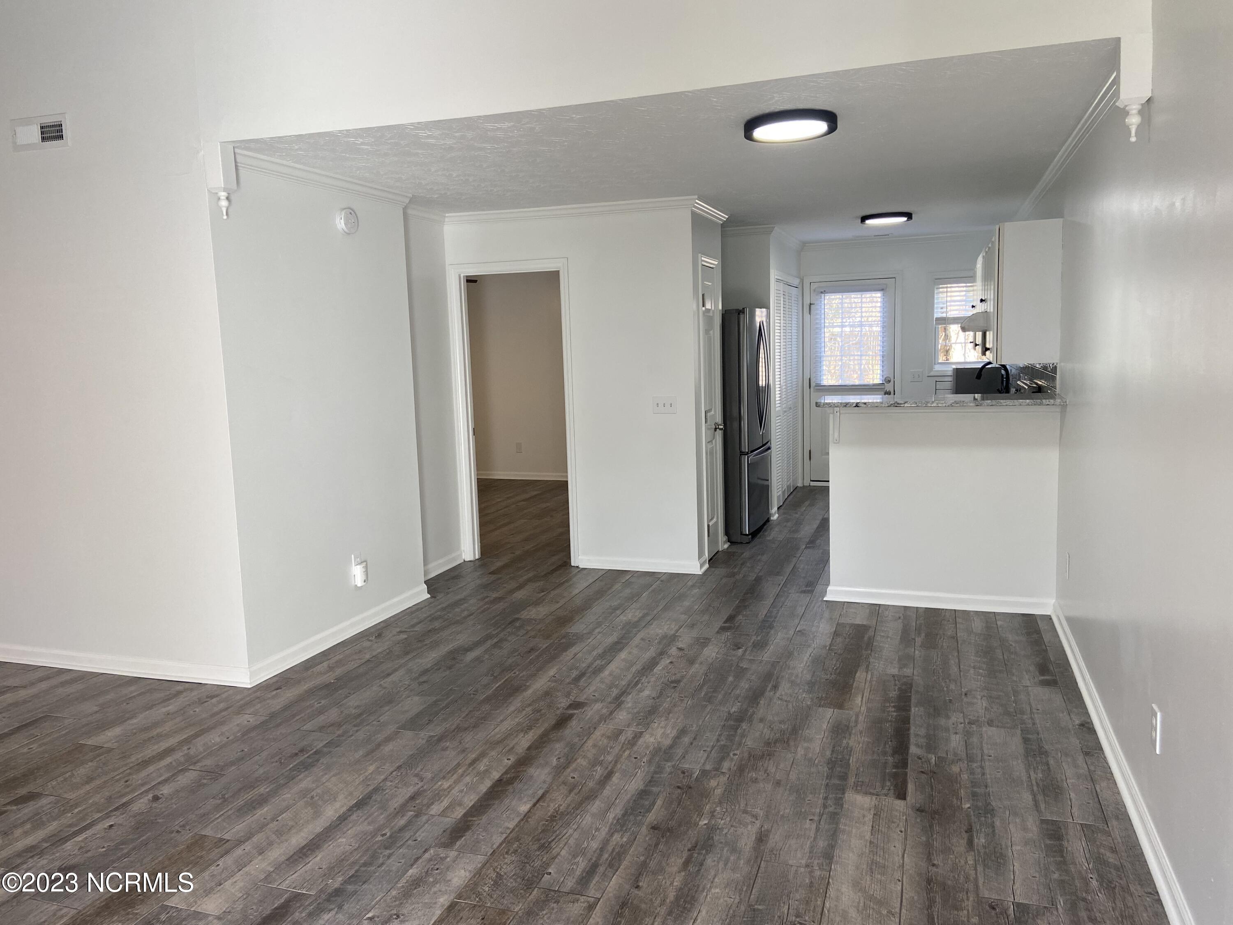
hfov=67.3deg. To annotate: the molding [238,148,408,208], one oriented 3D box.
[{"bbox_3d":[-1.467,-1.463,4.854,0.065,0.080,1.530,1,8,19],"label":"molding"}]

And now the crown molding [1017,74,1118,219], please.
[{"bbox_3d":[2.625,-1.674,5.685,0.065,0.075,5.221,1,8,19],"label":"crown molding"}]

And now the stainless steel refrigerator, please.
[{"bbox_3d":[0.801,-0.325,7.500,0.830,1.770,0.920,1,8,19],"label":"stainless steel refrigerator"}]

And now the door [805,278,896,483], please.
[{"bbox_3d":[2.337,-0.797,9.241,0.840,2.030,0.060,1,8,19],"label":"door"}]

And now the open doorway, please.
[{"bbox_3d":[-0.695,-0.334,6.534,0.885,2.110,0.140,1,8,19],"label":"open doorway"}]

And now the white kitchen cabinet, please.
[{"bbox_3d":[2.632,-1.081,6.218,0.345,0.760,2.580,1,8,19],"label":"white kitchen cabinet"}]

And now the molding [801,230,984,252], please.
[{"bbox_3d":[2.730,-2.121,8.852,1.880,0.075,0.065,1,8,19],"label":"molding"}]

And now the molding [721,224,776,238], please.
[{"bbox_3d":[1.022,-1.903,7.652,0.600,0.070,0.060,1,8,19],"label":"molding"}]

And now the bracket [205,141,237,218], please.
[{"bbox_3d":[-1.747,-1.240,4.104,0.090,0.325,0.090,1,8,19],"label":"bracket"}]

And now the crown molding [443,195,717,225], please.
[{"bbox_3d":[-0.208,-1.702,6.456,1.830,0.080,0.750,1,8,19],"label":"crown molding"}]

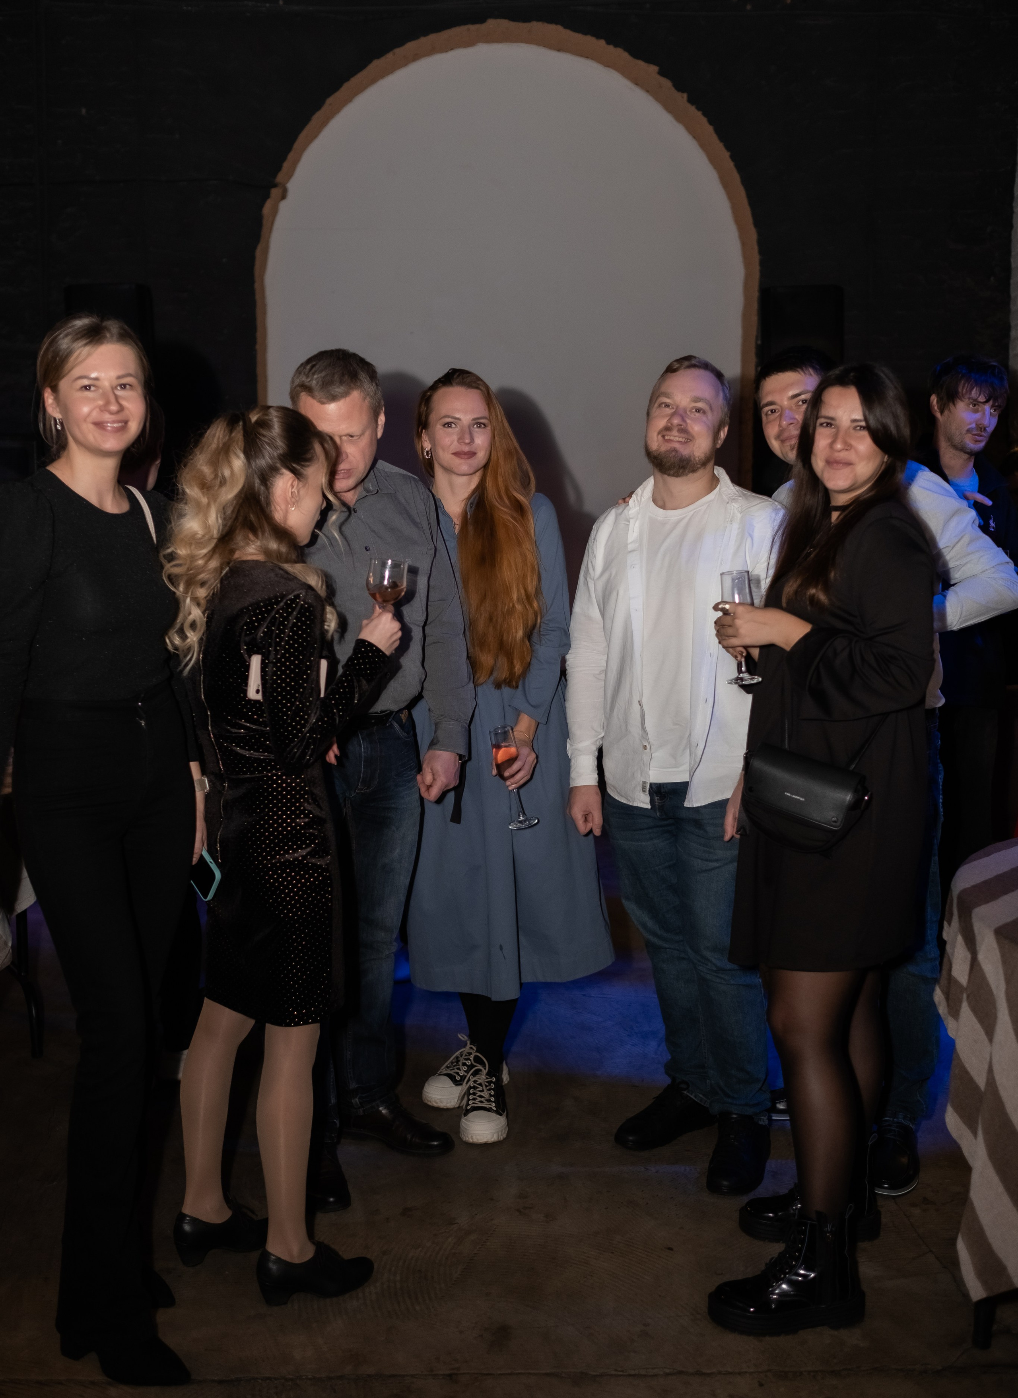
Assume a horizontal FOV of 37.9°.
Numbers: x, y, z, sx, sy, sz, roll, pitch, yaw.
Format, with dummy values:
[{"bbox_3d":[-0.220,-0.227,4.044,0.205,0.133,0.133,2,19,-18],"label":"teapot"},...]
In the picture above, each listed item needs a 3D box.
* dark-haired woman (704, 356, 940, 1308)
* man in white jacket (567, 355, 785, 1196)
[{"bbox_3d":[0.529,0.243,2.678,0.440,1.690,0.440,-3,7,-33],"label":"dark-haired woman"},{"bbox_3d":[0.384,0.138,3.260,0.520,1.780,0.400,1,6,11],"label":"man in white jacket"}]

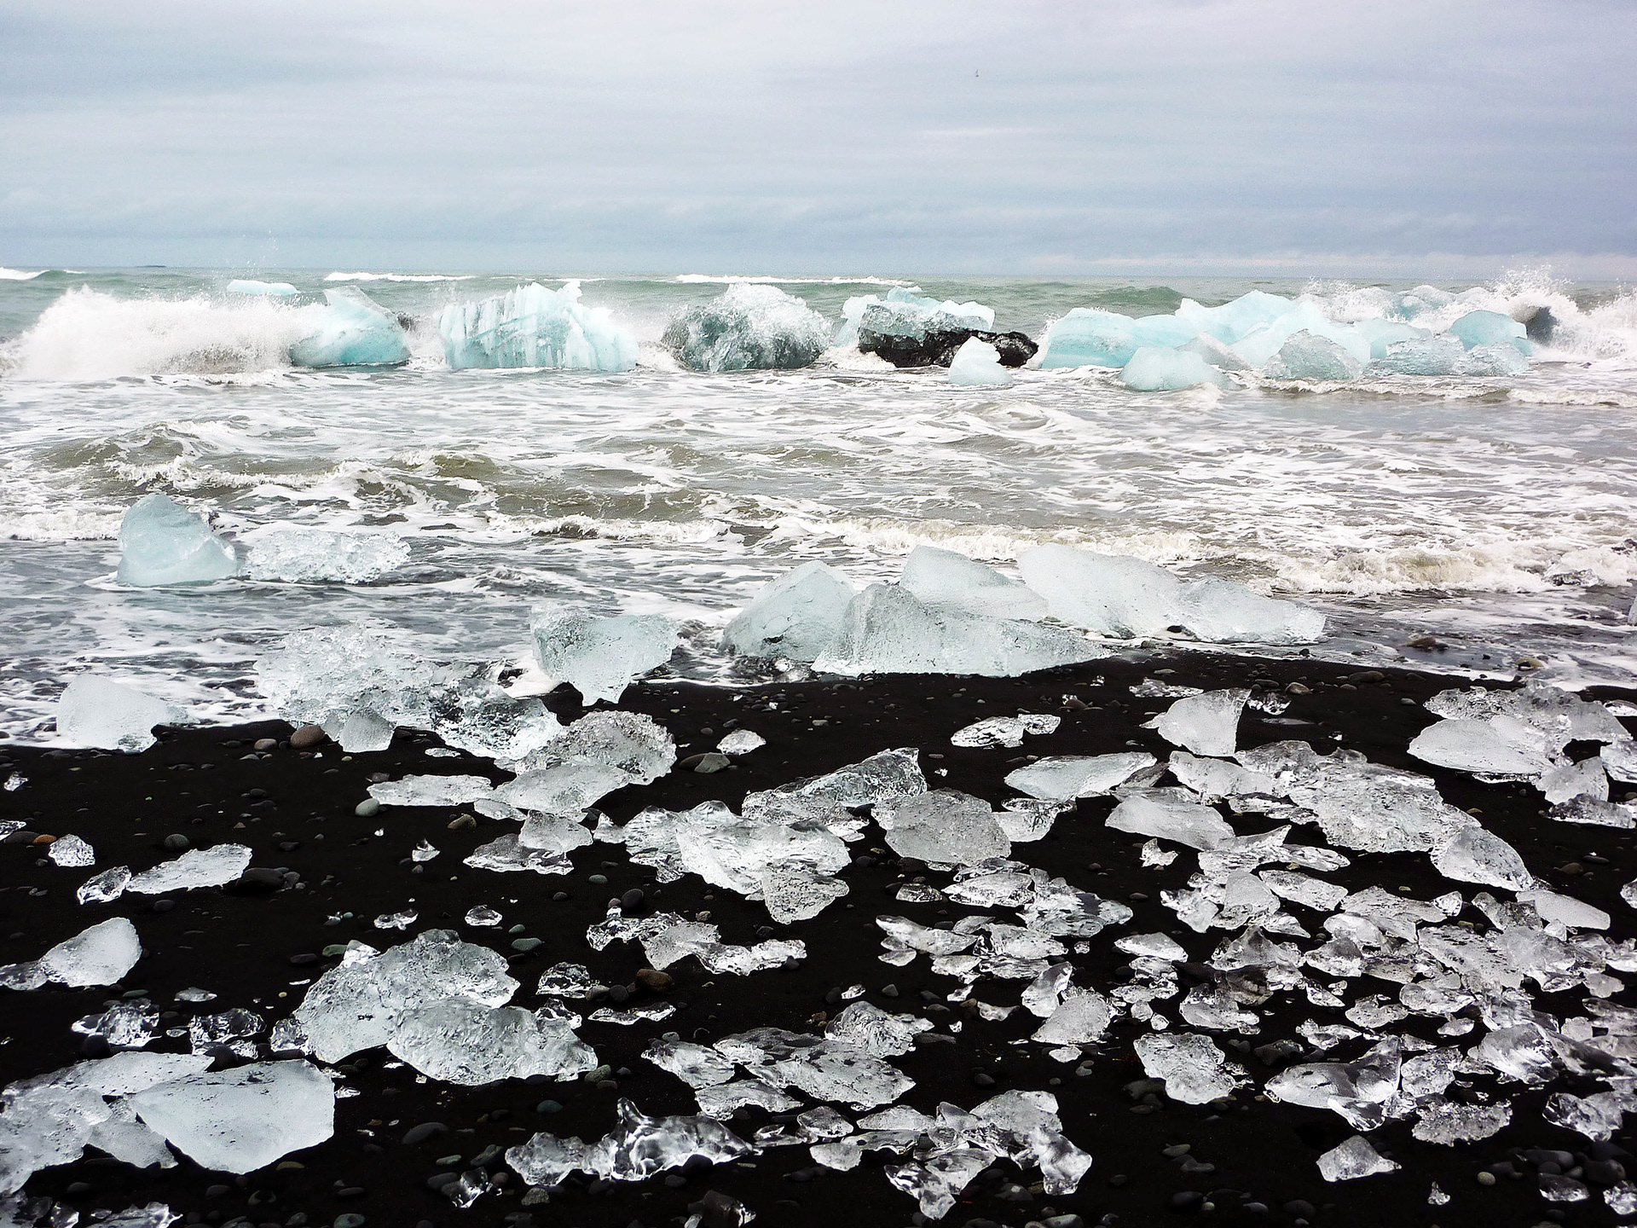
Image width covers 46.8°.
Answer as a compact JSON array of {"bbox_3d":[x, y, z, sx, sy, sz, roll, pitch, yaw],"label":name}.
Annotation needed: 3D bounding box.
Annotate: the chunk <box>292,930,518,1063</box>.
[{"bbox_3d":[-0.956,0.843,4.331,0.485,0.190,0.340,-3,11,-18],"label":"chunk"}]

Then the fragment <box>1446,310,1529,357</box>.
[{"bbox_3d":[16.628,-6.903,46.816,1.900,1.200,1.500,0,10,0],"label":"fragment"}]

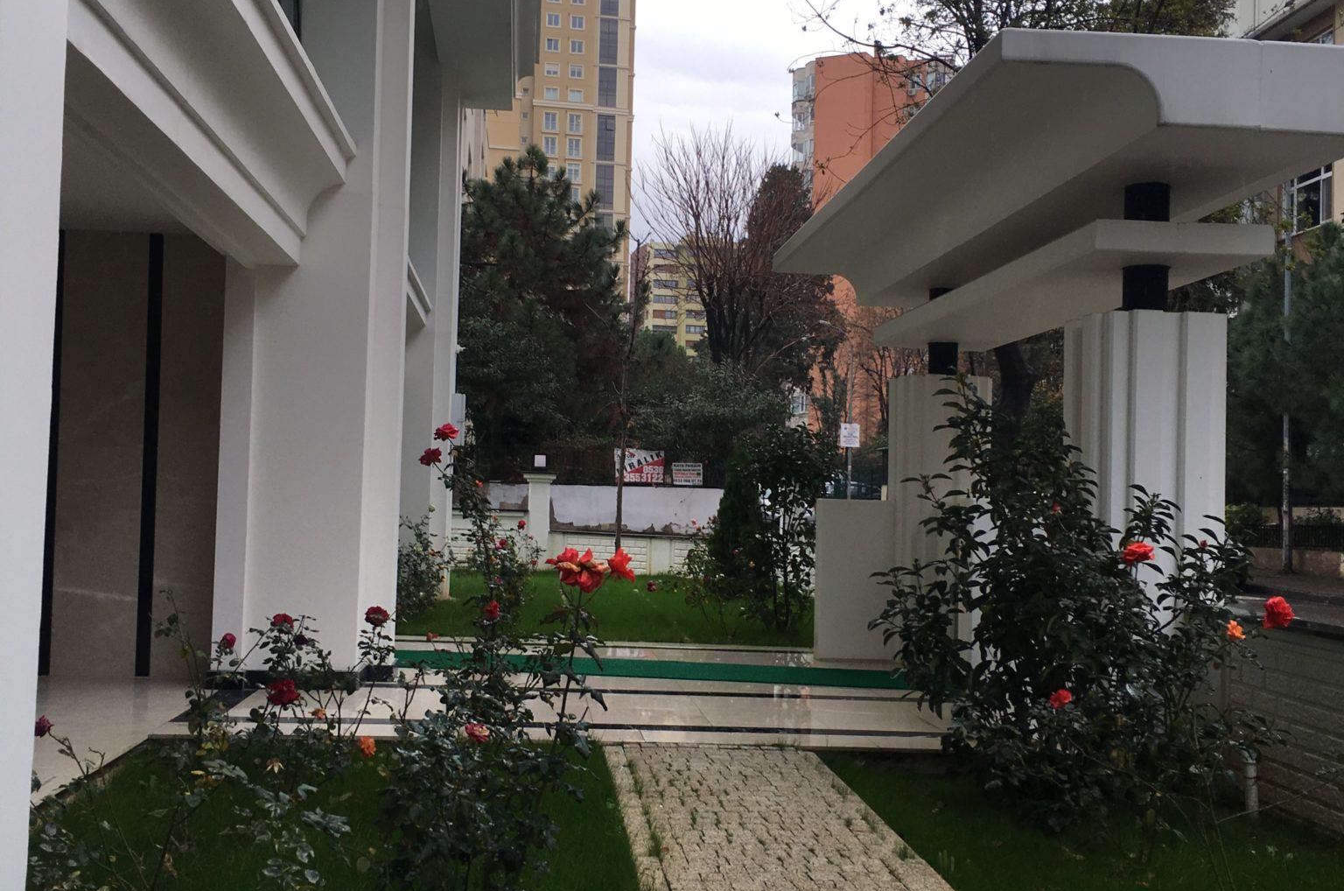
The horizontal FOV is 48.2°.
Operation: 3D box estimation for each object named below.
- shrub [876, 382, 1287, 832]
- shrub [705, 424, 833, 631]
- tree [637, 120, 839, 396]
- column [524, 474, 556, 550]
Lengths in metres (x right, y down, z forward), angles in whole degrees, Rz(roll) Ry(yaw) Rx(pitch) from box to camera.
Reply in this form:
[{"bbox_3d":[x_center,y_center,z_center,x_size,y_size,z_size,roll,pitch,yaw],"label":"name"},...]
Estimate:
[{"bbox_3d":[2.030,0.785,7.650,1.920,2.120,1.650,2,-2,-5],"label":"shrub"},{"bbox_3d":[1.078,0.908,16.400,1.380,2.200,1.300,2,-2,-5],"label":"shrub"},{"bbox_3d":[1.628,-2.506,36.000,4.800,9.600,4.600,2,-2,-5],"label":"tree"},{"bbox_3d":[-2.274,1.350,25.800,0.520,1.660,0.520,2,-2,-5],"label":"column"}]

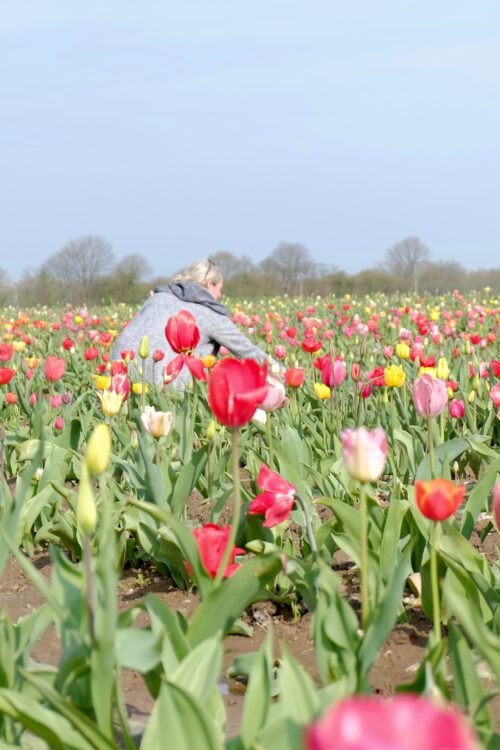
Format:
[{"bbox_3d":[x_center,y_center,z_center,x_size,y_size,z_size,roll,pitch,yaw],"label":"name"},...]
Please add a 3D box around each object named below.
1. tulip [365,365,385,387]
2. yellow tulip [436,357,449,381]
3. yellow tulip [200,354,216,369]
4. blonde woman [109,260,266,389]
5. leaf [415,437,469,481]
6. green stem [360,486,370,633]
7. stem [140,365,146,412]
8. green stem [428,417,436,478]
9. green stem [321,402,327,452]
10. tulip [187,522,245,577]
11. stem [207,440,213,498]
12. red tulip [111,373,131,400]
[{"bbox_3d":[0.406,0.003,5.000,0.070,0.068,0.066,0,3,0],"label":"tulip"},{"bbox_3d":[0.531,-0.018,4.300,0.034,0.066,0.034,0,3,0],"label":"yellow tulip"},{"bbox_3d":[-0.133,-0.043,5.000,0.052,0.046,0.050,0,3,0],"label":"yellow tulip"},{"bbox_3d":[-0.307,-0.207,7.850,0.600,0.800,0.680,3,4,41],"label":"blonde woman"},{"bbox_3d":[0.405,0.185,3.300,0.115,0.110,0.080,0,3,0],"label":"leaf"},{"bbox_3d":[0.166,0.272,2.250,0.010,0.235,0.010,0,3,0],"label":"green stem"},{"bbox_3d":[-0.272,0.035,4.000,0.008,0.130,0.008,0,3,0],"label":"stem"},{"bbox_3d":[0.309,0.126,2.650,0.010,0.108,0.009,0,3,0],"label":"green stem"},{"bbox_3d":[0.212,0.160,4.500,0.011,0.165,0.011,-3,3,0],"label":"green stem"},{"bbox_3d":[-0.054,0.282,2.500,0.090,0.087,0.080,0,3,0],"label":"tulip"},{"bbox_3d":[-0.112,0.260,4.300,0.010,0.160,0.010,1,3,0],"label":"stem"},{"bbox_3d":[-0.345,0.034,4.200,0.052,0.071,0.052,0,3,0],"label":"red tulip"}]

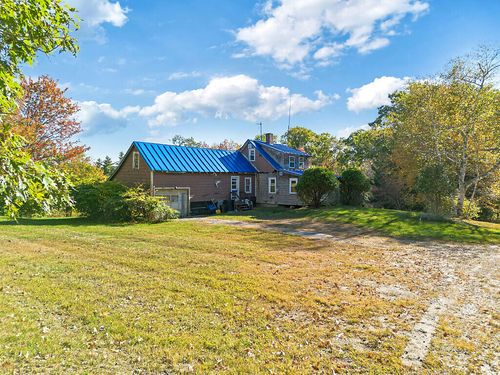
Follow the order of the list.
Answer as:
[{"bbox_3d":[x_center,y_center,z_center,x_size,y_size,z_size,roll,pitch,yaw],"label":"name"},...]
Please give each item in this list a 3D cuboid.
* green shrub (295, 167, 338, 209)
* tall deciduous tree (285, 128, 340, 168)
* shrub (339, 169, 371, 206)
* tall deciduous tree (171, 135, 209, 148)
[{"bbox_3d":[5.840,0.000,30.000,3.600,3.600,3.600,0,0,0],"label":"green shrub"},{"bbox_3d":[9.190,-3.600,51.000,8.300,10.700,8.300,0,0,0],"label":"tall deciduous tree"},{"bbox_3d":[10.010,-0.020,33.200,3.100,3.650,3.100,0,0,0],"label":"shrub"},{"bbox_3d":[-9.770,-3.400,56.000,6.800,10.200,6.800,0,0,0],"label":"tall deciduous tree"}]

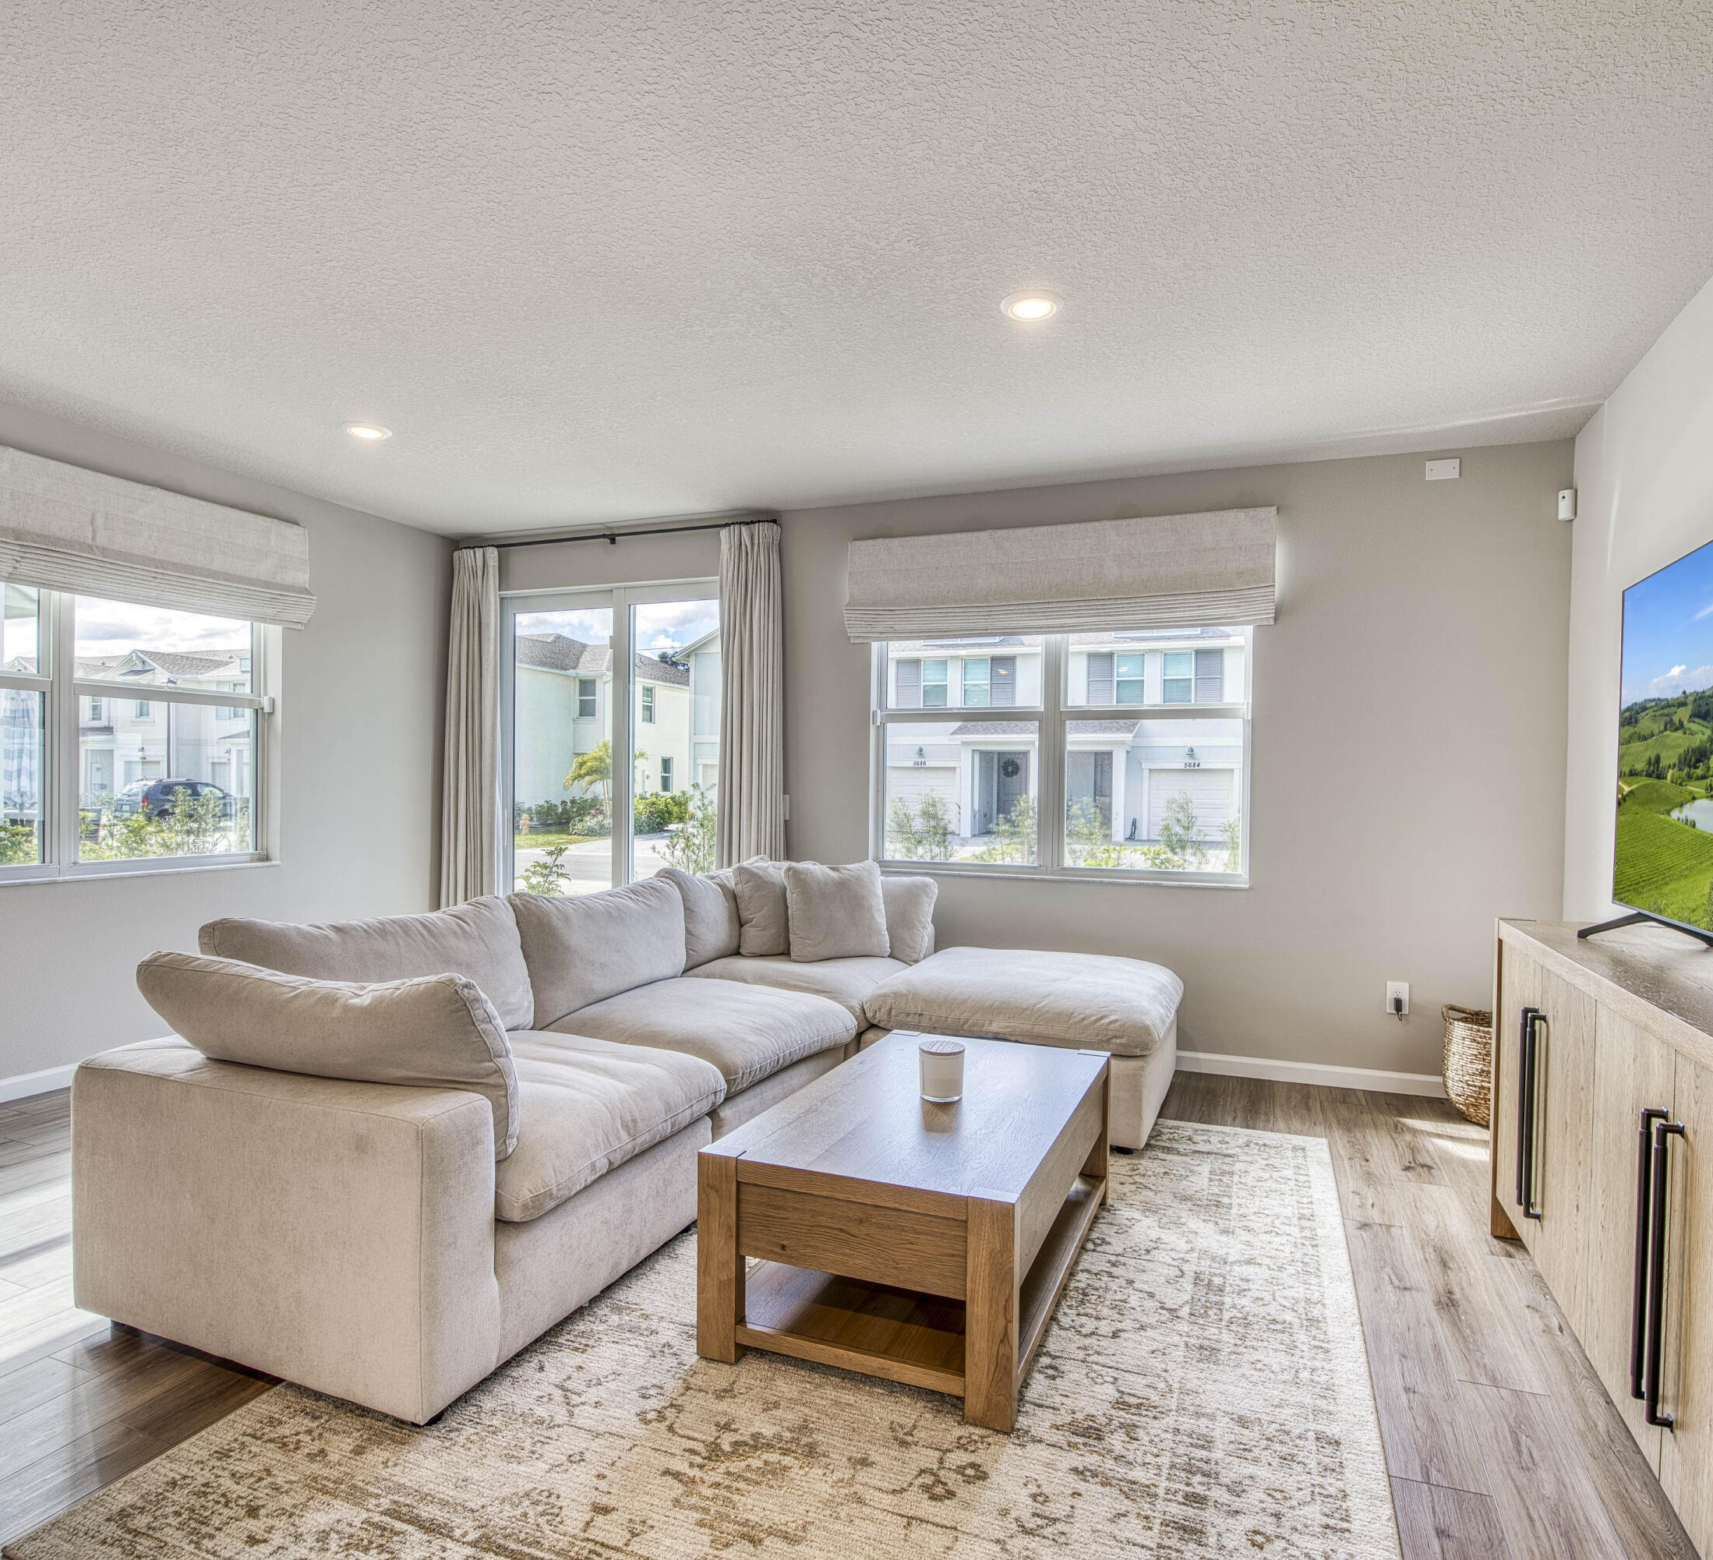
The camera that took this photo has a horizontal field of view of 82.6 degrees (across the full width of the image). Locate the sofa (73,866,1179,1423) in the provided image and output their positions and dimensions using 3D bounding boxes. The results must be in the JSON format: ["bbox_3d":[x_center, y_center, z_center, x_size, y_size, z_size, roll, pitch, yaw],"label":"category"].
[{"bbox_3d":[-0.216,0.851,3.353,2.330,0.925,3.140,1,0,22],"label":"sofa"}]

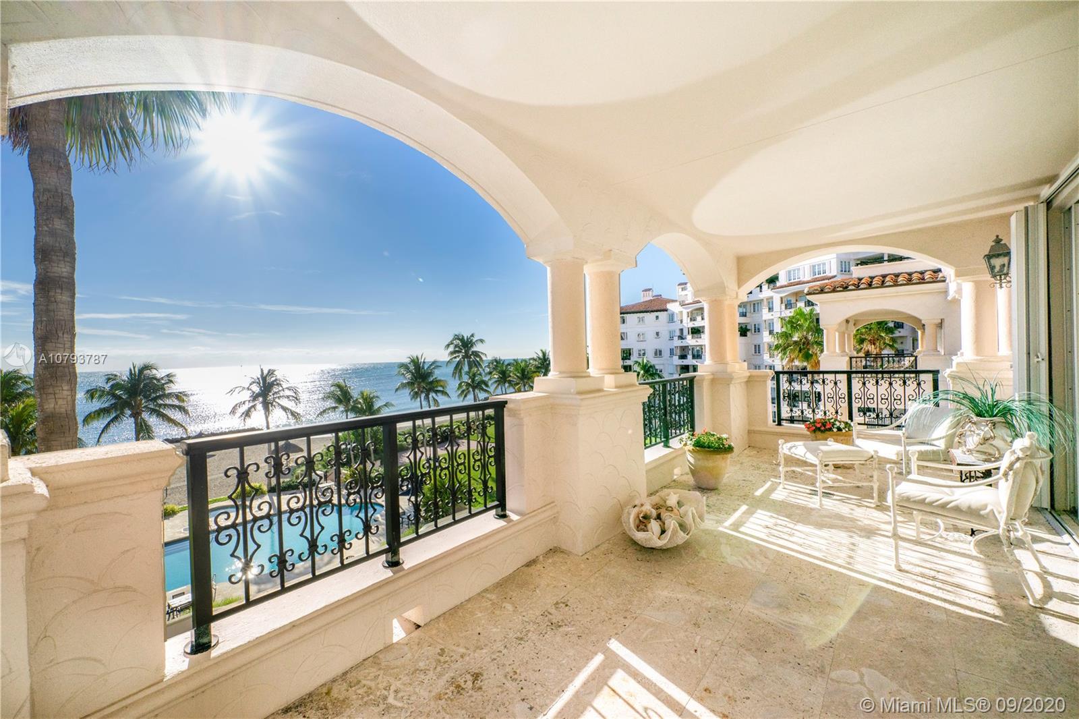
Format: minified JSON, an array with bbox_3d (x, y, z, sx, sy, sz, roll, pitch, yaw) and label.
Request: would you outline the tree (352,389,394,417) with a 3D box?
[{"bbox_3d":[-18.938,7.434,47.446,4.700,8.200,4.700,-2,0,-22],"label":"tree"}]

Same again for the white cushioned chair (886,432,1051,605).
[{"bbox_3d":[2.595,0.860,2.537,0.630,0.820,0.640,-2,0,-39],"label":"white cushioned chair"}]

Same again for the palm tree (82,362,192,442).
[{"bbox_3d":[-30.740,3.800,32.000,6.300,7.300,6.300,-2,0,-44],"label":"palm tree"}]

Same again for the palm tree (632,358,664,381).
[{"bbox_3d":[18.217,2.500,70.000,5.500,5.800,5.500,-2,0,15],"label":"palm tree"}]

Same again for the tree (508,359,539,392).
[{"bbox_3d":[-2.488,5.421,65.975,5.000,11.110,5.000,-2,0,-2],"label":"tree"}]

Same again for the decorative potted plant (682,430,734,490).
[{"bbox_3d":[1.755,1.001,4.289,0.500,0.570,0.500,-2,0,22],"label":"decorative potted plant"}]

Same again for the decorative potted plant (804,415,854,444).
[{"bbox_3d":[3.570,0.979,5.160,0.500,0.590,0.440,-2,0,24],"label":"decorative potted plant"}]

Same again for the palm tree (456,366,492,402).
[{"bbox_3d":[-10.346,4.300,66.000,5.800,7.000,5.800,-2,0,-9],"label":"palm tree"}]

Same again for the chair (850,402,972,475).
[{"bbox_3d":[3.474,0.831,3.974,0.670,0.820,0.640,-2,0,-1],"label":"chair"}]

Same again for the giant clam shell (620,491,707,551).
[{"bbox_3d":[0.945,1.209,3.200,0.530,0.290,0.660,-1,0,44],"label":"giant clam shell"}]

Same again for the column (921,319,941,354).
[{"bbox_3d":[12.148,-0.697,13.000,0.360,1.090,0.360,-1,0,37],"label":"column"}]

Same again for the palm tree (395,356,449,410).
[{"bbox_3d":[-13.237,5.391,48.331,5.900,11.950,5.900,-2,0,-15],"label":"palm tree"}]

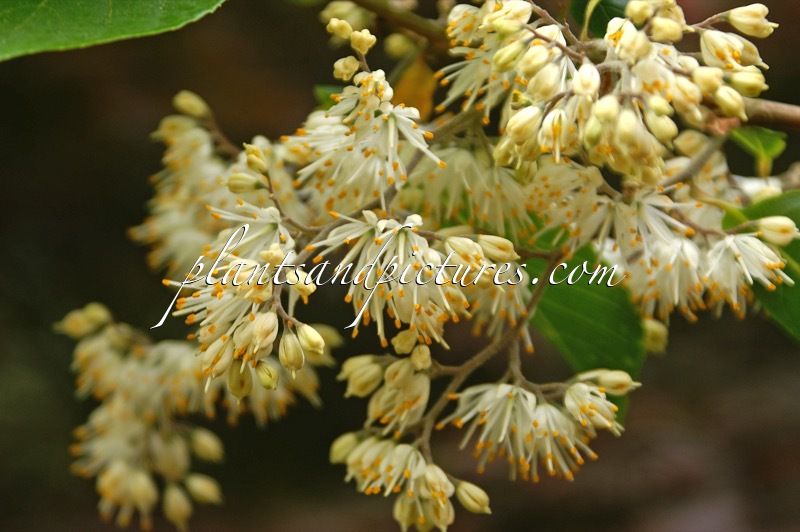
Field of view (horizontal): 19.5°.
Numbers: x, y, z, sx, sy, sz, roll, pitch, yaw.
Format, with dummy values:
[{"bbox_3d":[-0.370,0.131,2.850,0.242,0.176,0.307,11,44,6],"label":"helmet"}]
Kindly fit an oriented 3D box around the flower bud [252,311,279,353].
[{"bbox_3d":[-0.029,0.014,0.496,0.005,0.010,0.005,23,-12,0],"label":"flower bud"}]

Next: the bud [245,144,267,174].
[{"bbox_3d":[-0.031,-0.023,0.508,0.004,0.008,0.004,-35,9,0],"label":"bud"}]

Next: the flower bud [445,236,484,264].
[{"bbox_3d":[0.014,-0.003,0.500,0.009,0.006,0.006,29,0,18],"label":"flower bud"}]

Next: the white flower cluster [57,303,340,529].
[{"bbox_3d":[-0.050,0.037,0.575,0.067,0.053,0.050,0,10,0],"label":"white flower cluster"}]

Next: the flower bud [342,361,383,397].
[{"bbox_3d":[-0.008,0.025,0.515,0.010,0.006,0.006,-43,0,-9],"label":"flower bud"}]

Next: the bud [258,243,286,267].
[{"bbox_3d":[-0.027,-0.002,0.500,0.007,0.005,0.005,-15,0,-33],"label":"bud"}]

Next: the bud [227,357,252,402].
[{"bbox_3d":[-0.035,0.024,0.503,0.005,0.010,0.005,4,-6,0],"label":"bud"}]

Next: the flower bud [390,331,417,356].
[{"bbox_3d":[0.001,0.017,0.515,0.005,0.005,0.007,0,21,34],"label":"flower bud"}]

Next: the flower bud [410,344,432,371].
[{"bbox_3d":[0.005,0.020,0.512,0.005,0.005,0.007,0,31,-3],"label":"flower bud"}]

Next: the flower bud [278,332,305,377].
[{"bbox_3d":[-0.023,0.019,0.500,0.005,0.010,0.005,-6,-9,0],"label":"flower bud"}]

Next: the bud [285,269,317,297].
[{"bbox_3d":[-0.021,0.004,0.495,0.008,0.005,0.005,41,0,11],"label":"bud"}]

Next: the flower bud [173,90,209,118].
[{"bbox_3d":[-0.073,-0.056,0.810,0.013,0.008,0.008,27,0,-6],"label":"flower bud"}]

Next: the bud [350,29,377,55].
[{"bbox_3d":[-0.008,-0.048,0.497,0.005,0.005,0.006,0,-28,-7],"label":"bud"}]

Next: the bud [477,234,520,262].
[{"bbox_3d":[0.021,-0.004,0.505,0.010,0.005,0.005,24,0,6],"label":"bud"}]

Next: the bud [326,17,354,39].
[{"bbox_3d":[-0.019,-0.077,0.750,0.009,0.006,0.006,35,0,-12],"label":"bud"}]

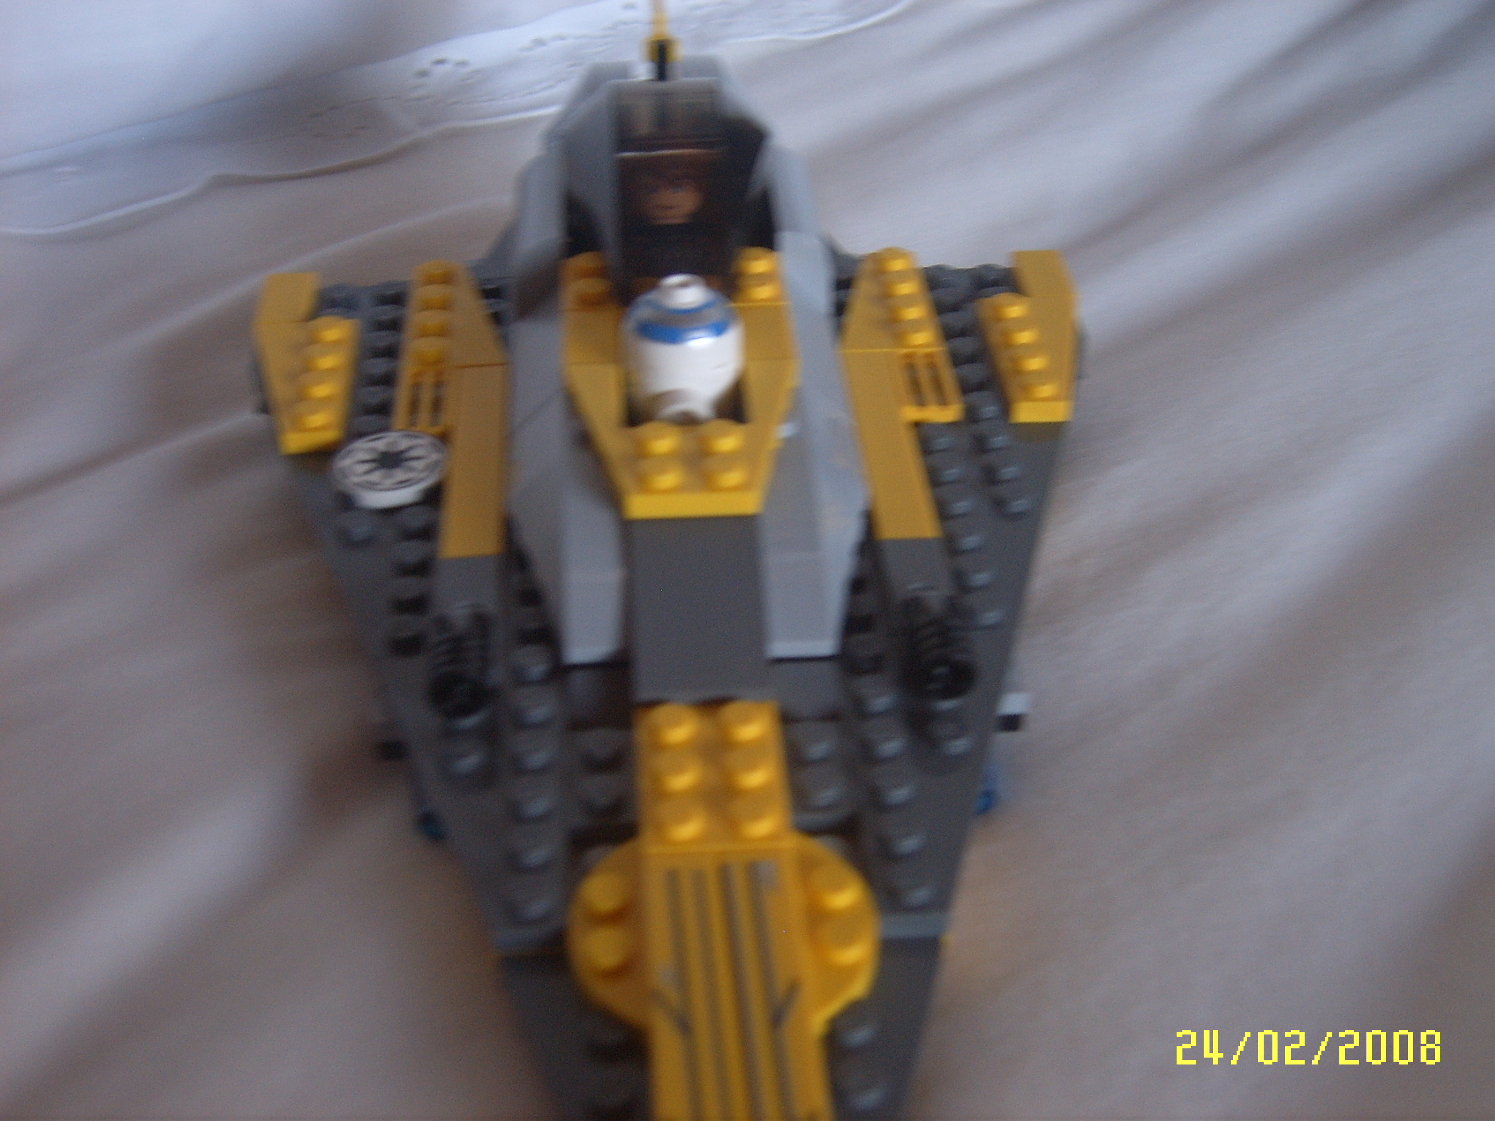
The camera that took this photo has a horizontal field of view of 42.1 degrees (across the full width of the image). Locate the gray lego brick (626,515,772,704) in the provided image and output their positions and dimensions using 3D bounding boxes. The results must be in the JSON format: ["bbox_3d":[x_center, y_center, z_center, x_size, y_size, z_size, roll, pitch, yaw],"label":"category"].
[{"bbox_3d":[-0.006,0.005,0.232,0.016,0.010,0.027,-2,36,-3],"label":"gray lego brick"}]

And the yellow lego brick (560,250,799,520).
[{"bbox_3d":[-0.009,-0.026,0.263,0.032,0.005,0.064,-2,36,-3],"label":"yellow lego brick"}]

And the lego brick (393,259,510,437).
[{"bbox_3d":[-0.043,-0.033,0.294,0.016,0.005,0.048,-2,36,-3],"label":"lego brick"}]

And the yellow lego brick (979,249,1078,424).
[{"bbox_3d":[0.045,-0.036,0.299,0.016,0.005,0.048,-2,36,-3],"label":"yellow lego brick"}]

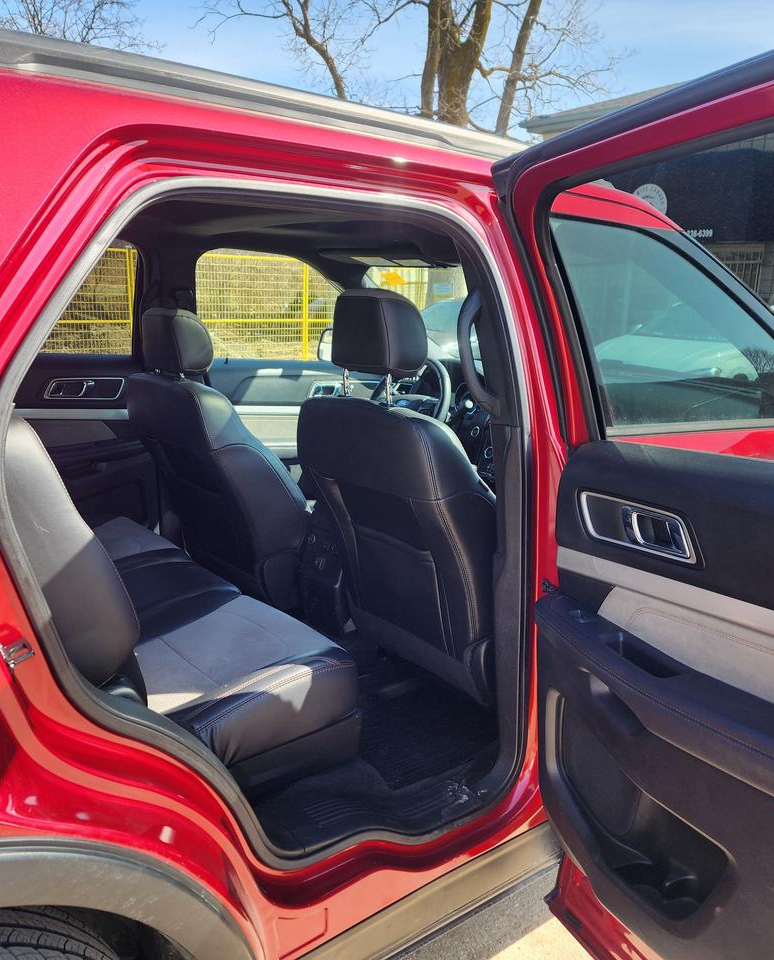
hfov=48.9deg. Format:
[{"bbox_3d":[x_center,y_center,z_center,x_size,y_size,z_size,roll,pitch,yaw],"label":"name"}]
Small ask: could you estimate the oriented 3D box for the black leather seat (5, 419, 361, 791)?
[{"bbox_3d":[-0.767,0.108,1.887,0.850,0.880,1.280,-9,16,-38],"label":"black leather seat"}]

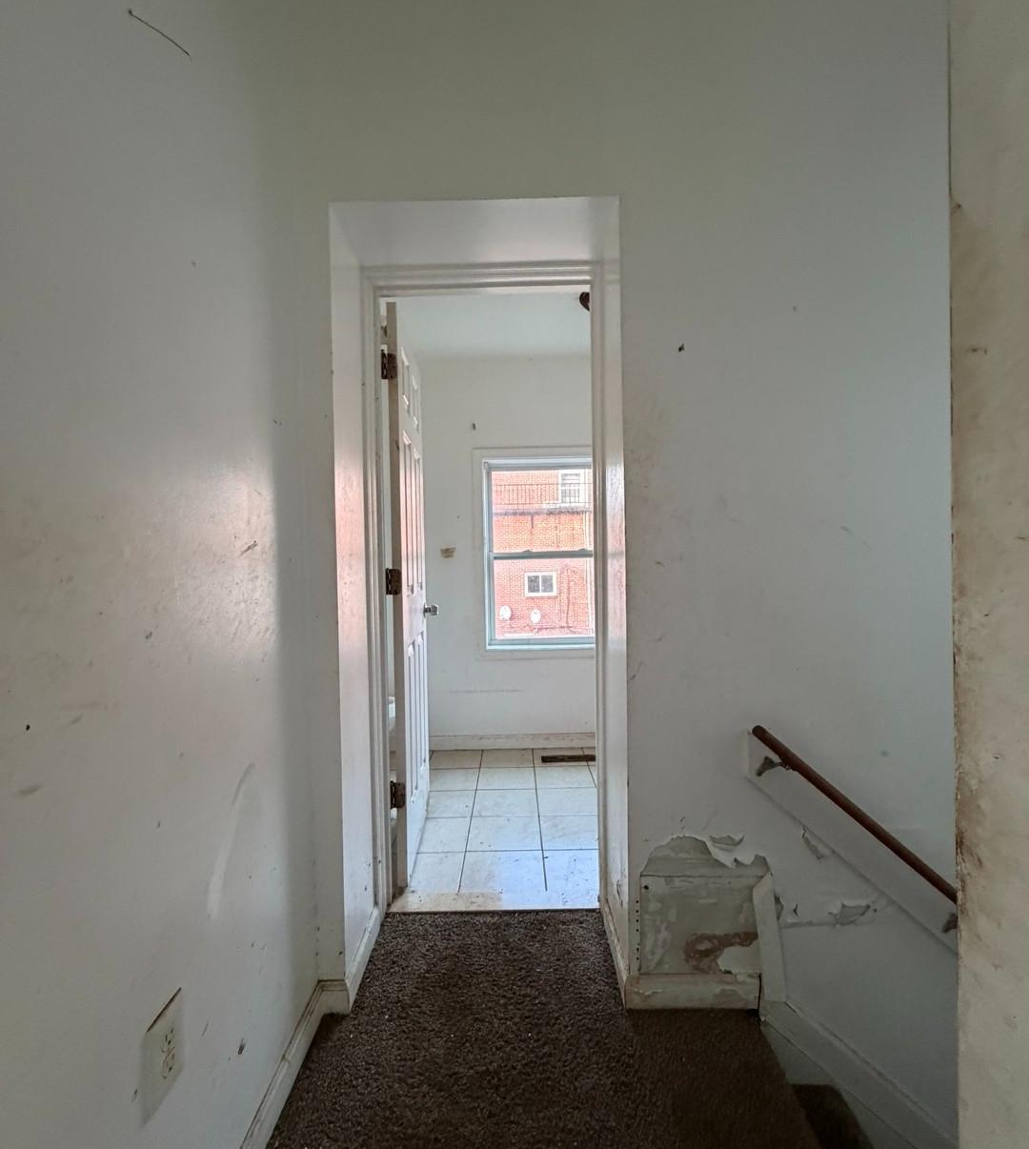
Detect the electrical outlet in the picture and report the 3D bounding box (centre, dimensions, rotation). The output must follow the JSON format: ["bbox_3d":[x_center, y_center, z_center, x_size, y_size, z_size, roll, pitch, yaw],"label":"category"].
[{"bbox_3d":[-0.498,0.683,0.794,0.010,0.121,0.083,-1,0,0],"label":"electrical outlet"}]

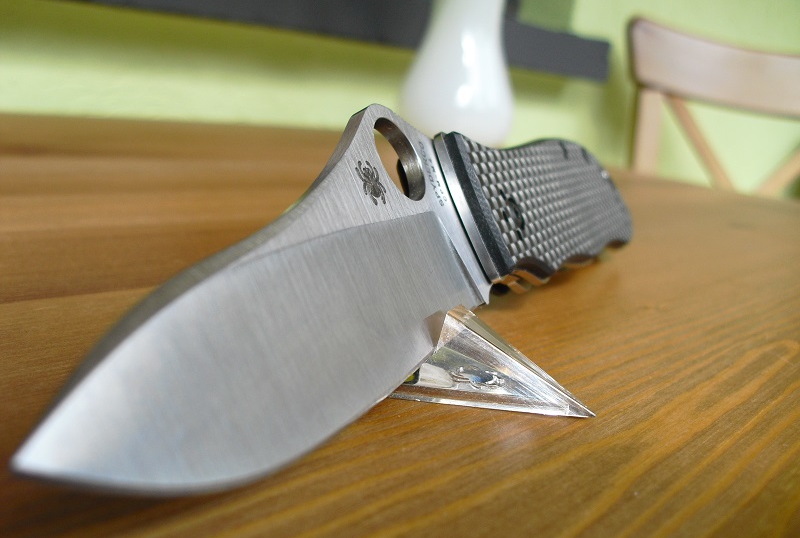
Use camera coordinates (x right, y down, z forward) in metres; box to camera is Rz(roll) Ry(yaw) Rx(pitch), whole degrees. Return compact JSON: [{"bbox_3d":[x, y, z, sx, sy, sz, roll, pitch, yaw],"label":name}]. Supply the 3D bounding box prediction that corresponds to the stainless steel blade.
[{"bbox_3d":[-0.010,-0.002,0.096,0.004,0.039,0.091,-24,-4,25],"label":"stainless steel blade"}]

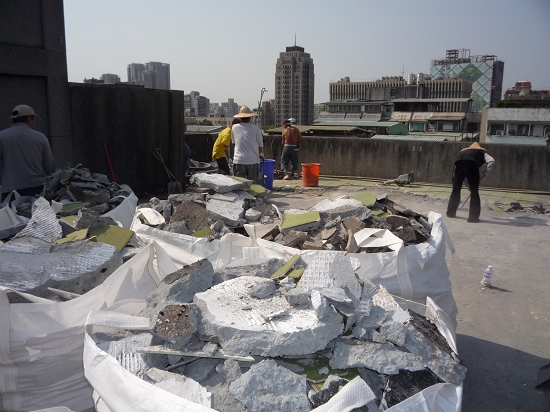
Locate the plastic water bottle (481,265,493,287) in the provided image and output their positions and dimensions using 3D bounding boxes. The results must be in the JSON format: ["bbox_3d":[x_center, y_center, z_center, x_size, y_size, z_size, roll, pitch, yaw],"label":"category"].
[{"bbox_3d":[2.101,0.679,4.698,0.068,0.215,0.068,4,9,-1],"label":"plastic water bottle"}]

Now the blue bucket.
[{"bbox_3d":[-0.180,-0.712,10.736,0.420,0.650,0.420,0,10,0],"label":"blue bucket"}]

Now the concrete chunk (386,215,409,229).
[{"bbox_3d":[0.771,0.098,3.000,0.155,0.080,0.120,0,10,0],"label":"concrete chunk"}]

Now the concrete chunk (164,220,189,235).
[{"bbox_3d":[-0.624,0.139,3.020,0.140,0.085,0.100,1,11,0],"label":"concrete chunk"}]

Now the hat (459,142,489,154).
[{"bbox_3d":[3.148,-0.897,7.500,0.430,0.160,0.430,0,-2,0],"label":"hat"}]

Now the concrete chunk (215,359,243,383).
[{"bbox_3d":[-0.143,0.507,1.470,0.080,0.065,0.070,1,11,0],"label":"concrete chunk"}]

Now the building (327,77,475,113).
[{"bbox_3d":[47.506,-28.965,178.597,48.000,34.000,22.000,6,12,29],"label":"building"}]

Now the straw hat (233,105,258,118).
[{"bbox_3d":[-0.484,-1.558,7.900,0.410,0.180,0.410,0,10,0],"label":"straw hat"}]

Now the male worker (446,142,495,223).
[{"bbox_3d":[3.279,-0.440,7.992,0.600,1.250,0.680,6,12,31],"label":"male worker"}]

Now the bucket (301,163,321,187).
[{"bbox_3d":[0.878,-0.779,11.944,0.475,0.545,0.475,1,10,0],"label":"bucket"}]

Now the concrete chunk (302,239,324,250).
[{"bbox_3d":[0.210,0.210,2.600,0.115,0.055,0.085,-3,11,-15],"label":"concrete chunk"}]

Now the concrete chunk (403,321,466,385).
[{"bbox_3d":[0.439,0.403,1.310,0.100,0.080,0.190,-14,28,-27],"label":"concrete chunk"}]

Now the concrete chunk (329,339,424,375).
[{"bbox_3d":[0.313,0.464,1.470,0.275,0.080,0.115,4,26,8],"label":"concrete chunk"}]

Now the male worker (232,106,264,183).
[{"bbox_3d":[-0.407,-0.569,7.056,0.540,1.801,0.450,-1,10,-8],"label":"male worker"}]

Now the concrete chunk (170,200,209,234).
[{"bbox_3d":[-0.562,0.079,3.150,0.240,0.110,0.210,0,41,0],"label":"concrete chunk"}]

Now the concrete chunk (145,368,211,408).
[{"bbox_3d":[-0.278,0.522,1.370,0.180,0.065,0.140,-4,23,-11],"label":"concrete chunk"}]

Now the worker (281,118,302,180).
[{"bbox_3d":[0.442,-1.486,12.600,0.550,1.630,0.420,-2,11,-12],"label":"worker"}]

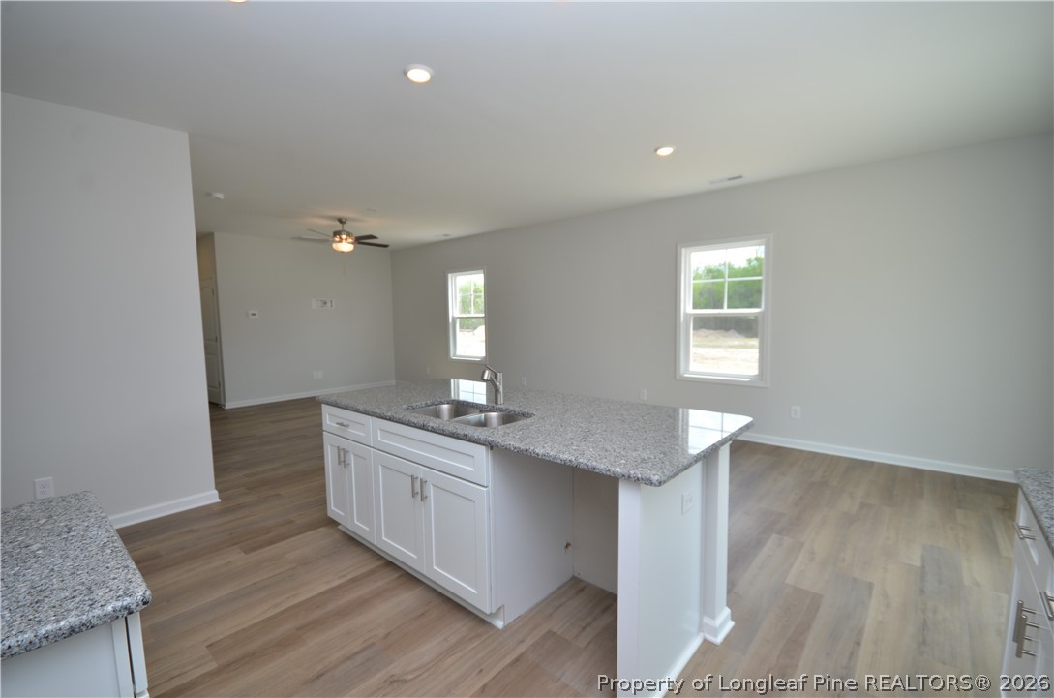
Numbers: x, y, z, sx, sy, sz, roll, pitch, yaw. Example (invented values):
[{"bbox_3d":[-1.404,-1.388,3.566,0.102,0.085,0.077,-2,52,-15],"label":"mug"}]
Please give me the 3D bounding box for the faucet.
[{"bbox_3d":[-0.208,0.212,2.547,0.055,0.240,0.185,3,6,40],"label":"faucet"}]

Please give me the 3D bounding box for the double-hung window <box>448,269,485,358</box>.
[{"bbox_3d":[-1.023,-0.571,7.678,0.950,1.550,0.120,3,6,40],"label":"double-hung window"}]

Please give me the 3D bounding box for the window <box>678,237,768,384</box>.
[{"bbox_3d":[2.196,-0.412,4.947,0.950,1.550,0.120,3,6,40],"label":"window"}]

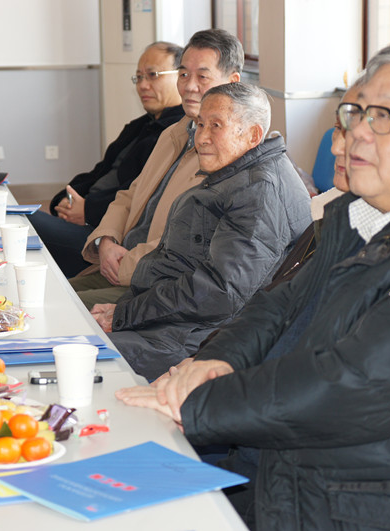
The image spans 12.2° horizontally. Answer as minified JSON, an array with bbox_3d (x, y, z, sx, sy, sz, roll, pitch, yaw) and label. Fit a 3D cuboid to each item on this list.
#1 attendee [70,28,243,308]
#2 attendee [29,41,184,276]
[{"bbox_3d":[-0.137,-0.001,4.999,0.810,1.286,0.570,-5,10,-28],"label":"attendee"},{"bbox_3d":[-0.287,-0.090,5.778,0.800,1.229,0.560,-4,10,-27],"label":"attendee"}]

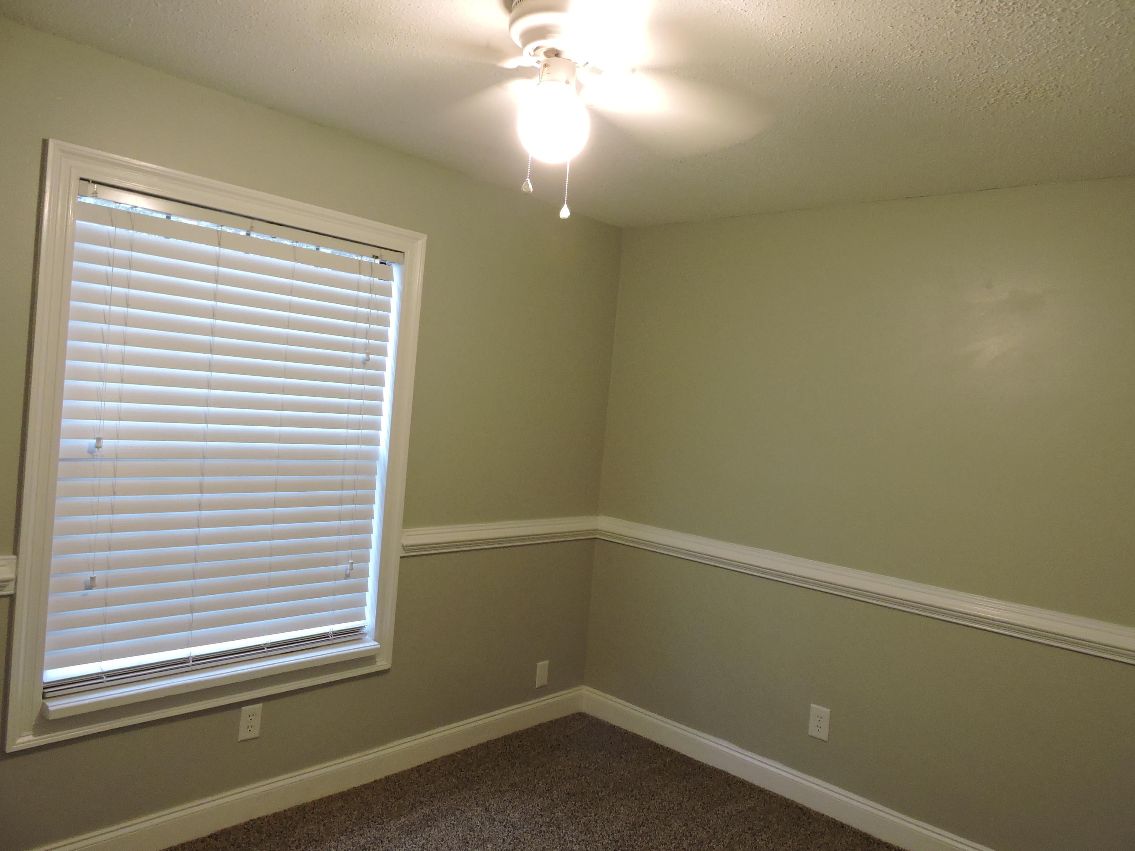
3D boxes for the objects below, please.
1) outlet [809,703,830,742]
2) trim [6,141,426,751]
[{"bbox_3d":[0.994,1.175,3.105,0.080,0.122,0.009,6,2,43],"label":"outlet"},{"bbox_3d":[-1.037,0.084,2.596,0.085,1.690,1.250,6,2,43],"label":"trim"}]

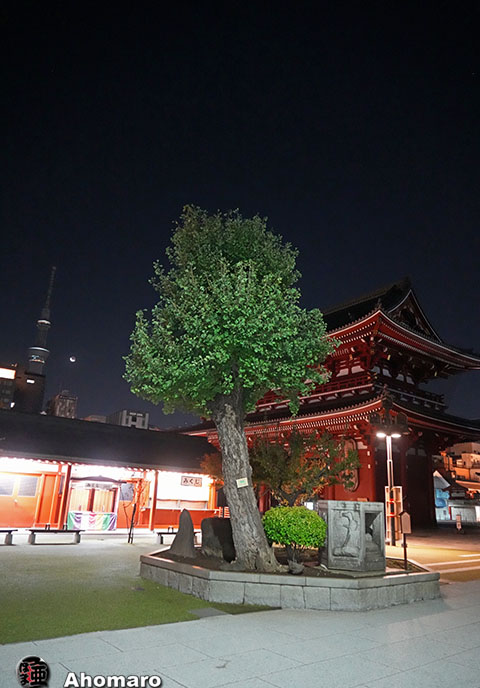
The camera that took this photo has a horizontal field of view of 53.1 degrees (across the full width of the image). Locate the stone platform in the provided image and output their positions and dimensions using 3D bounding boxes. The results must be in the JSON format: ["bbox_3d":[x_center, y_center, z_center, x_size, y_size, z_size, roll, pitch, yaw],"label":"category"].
[{"bbox_3d":[0.896,4.379,9.296,5.344,0.400,4.672,2,-18,3],"label":"stone platform"}]

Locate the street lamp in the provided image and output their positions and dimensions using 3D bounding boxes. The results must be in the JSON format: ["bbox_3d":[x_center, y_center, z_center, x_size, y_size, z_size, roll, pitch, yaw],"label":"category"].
[{"bbox_3d":[6.273,5.294,20.137,1.650,5.850,1.300,-3,-19,17],"label":"street lamp"}]

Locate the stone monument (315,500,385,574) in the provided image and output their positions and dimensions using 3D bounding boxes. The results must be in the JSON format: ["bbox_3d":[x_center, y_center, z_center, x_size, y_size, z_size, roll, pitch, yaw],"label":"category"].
[{"bbox_3d":[2.101,3.629,9.154,1.250,1.150,1.100,-3,-19,20],"label":"stone monument"}]

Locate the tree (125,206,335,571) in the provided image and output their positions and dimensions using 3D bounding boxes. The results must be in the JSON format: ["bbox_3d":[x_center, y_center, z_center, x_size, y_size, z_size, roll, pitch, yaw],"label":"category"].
[{"bbox_3d":[-0.222,0.439,9.367,4.130,7.050,4.000,3,-18,1],"label":"tree"}]

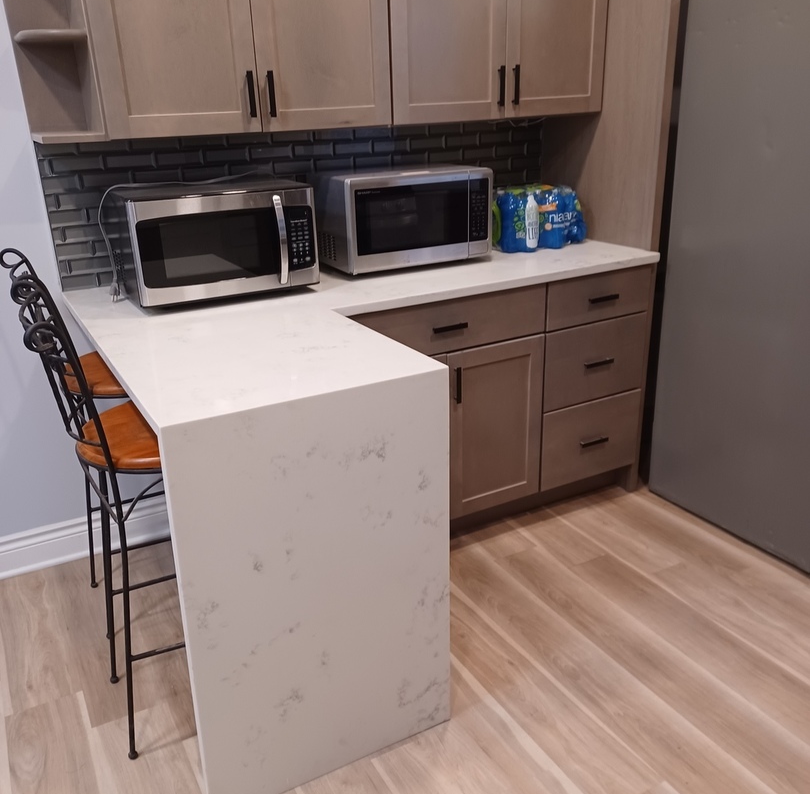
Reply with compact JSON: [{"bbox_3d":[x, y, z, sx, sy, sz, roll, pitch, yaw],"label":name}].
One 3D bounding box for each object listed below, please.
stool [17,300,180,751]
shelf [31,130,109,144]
[{"bbox_3d":[-0.589,0.264,1.897,0.459,1.091,0.433,-13,24,-27],"label":"stool"},{"bbox_3d":[-0.907,-0.704,2.105,0.149,0.020,0.324,-13,24,-27],"label":"shelf"}]

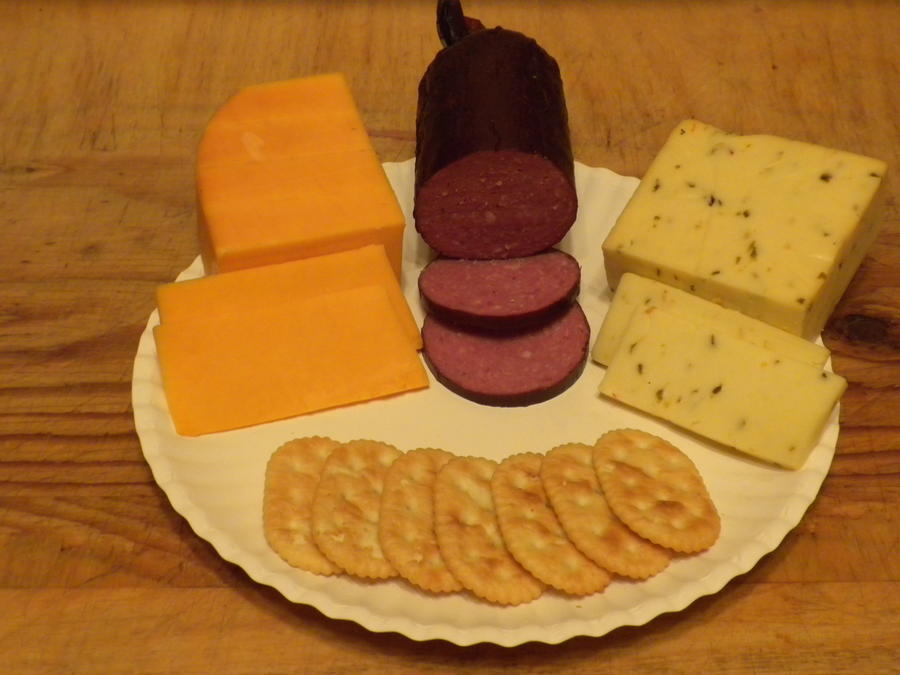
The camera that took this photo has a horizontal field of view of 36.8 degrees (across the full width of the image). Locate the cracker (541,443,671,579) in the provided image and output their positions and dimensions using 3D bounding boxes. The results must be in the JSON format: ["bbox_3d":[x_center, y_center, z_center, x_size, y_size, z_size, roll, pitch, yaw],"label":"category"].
[{"bbox_3d":[0.047,0.054,0.416,0.037,0.005,0.055,-3,41,-23],"label":"cracker"}]

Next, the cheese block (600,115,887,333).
[{"bbox_3d":[0.105,-0.037,0.484,0.075,0.029,0.070,19,59,28],"label":"cheese block"}]

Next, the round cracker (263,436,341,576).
[{"bbox_3d":[-0.041,0.053,0.422,0.037,0.005,0.055,-3,43,-9],"label":"round cracker"}]

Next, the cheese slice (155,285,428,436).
[{"bbox_3d":[-0.056,0.007,0.463,0.084,0.003,0.043,-11,59,-15],"label":"cheese slice"}]

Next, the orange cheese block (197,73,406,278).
[{"bbox_3d":[-0.061,-0.052,0.498,0.066,0.038,0.081,-12,53,-15],"label":"orange cheese block"}]

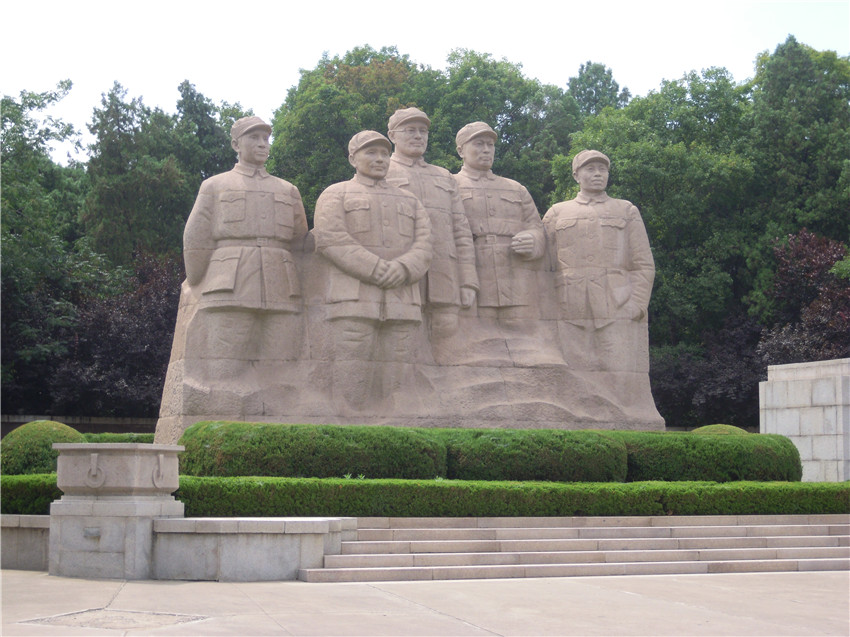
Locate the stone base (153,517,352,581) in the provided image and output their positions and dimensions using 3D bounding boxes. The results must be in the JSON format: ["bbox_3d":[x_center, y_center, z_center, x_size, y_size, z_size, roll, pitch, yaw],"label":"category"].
[{"bbox_3d":[-2.252,3.106,20.864,2.560,0.790,1.250,0,-6,1],"label":"stone base"}]

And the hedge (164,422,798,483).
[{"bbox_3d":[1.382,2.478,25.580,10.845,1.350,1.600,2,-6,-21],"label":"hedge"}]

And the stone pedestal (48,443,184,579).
[{"bbox_3d":[-4.222,2.644,21.384,1.311,1.790,1.311,-2,-6,23],"label":"stone pedestal"}]

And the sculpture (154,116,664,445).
[{"bbox_3d":[-0.189,-0.259,29.862,9.563,7.650,2.400,2,-6,-21],"label":"sculpture"}]

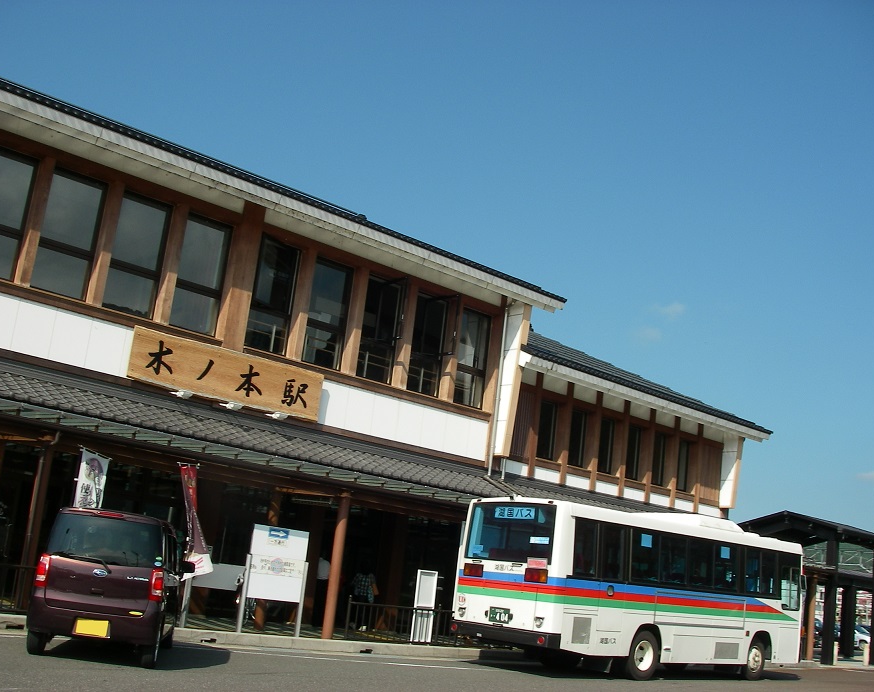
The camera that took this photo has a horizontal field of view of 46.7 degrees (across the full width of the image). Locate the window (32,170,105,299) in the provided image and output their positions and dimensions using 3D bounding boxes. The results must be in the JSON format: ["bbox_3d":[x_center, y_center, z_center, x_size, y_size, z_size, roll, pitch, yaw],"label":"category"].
[{"bbox_3d":[-7.103,-2.151,19.470,1.220,2.400,0.130,17,-17,-38],"label":"window"}]

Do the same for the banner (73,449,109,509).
[{"bbox_3d":[-5.426,2.515,15.678,0.080,1.750,0.580,0,-14,24],"label":"banner"}]

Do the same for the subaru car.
[{"bbox_3d":[-3.981,2.964,12.631,1.500,1.630,3.400,9,-13,-9],"label":"subaru car"}]

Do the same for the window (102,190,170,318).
[{"bbox_3d":[-5.874,-1.789,19.849,1.050,2.400,0.130,17,-17,-39],"label":"window"}]

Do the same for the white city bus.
[{"bbox_3d":[4.398,5.213,21.021,2.450,3.030,8.900,-7,-19,45],"label":"white city bus"}]

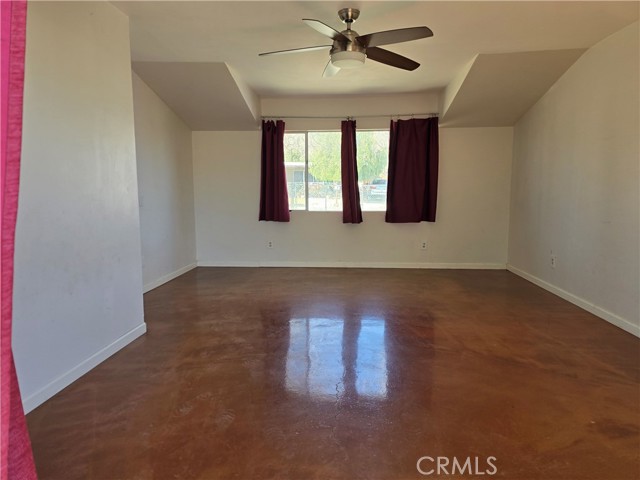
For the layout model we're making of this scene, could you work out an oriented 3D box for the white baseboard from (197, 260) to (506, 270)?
[{"bbox_3d":[0.419,0.382,6.289,4.574,0.083,0.018,0,7,4],"label":"white baseboard"}]

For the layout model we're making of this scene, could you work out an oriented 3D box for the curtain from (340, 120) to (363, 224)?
[{"bbox_3d":[0.455,-0.954,6.054,0.307,1.456,0.100,0,7,4],"label":"curtain"}]

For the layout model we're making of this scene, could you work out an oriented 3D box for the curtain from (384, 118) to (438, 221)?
[{"bbox_3d":[1.295,-0.970,5.993,0.738,1.459,0.100,0,7,4],"label":"curtain"}]

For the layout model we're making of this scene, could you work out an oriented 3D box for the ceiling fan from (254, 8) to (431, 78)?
[{"bbox_3d":[0.174,-1.456,3.099,1.317,0.378,1.301,0,7,4],"label":"ceiling fan"}]

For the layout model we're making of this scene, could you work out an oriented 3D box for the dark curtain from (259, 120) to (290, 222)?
[{"bbox_3d":[-0.650,-0.979,6.129,0.454,1.448,0.100,0,7,4],"label":"dark curtain"}]

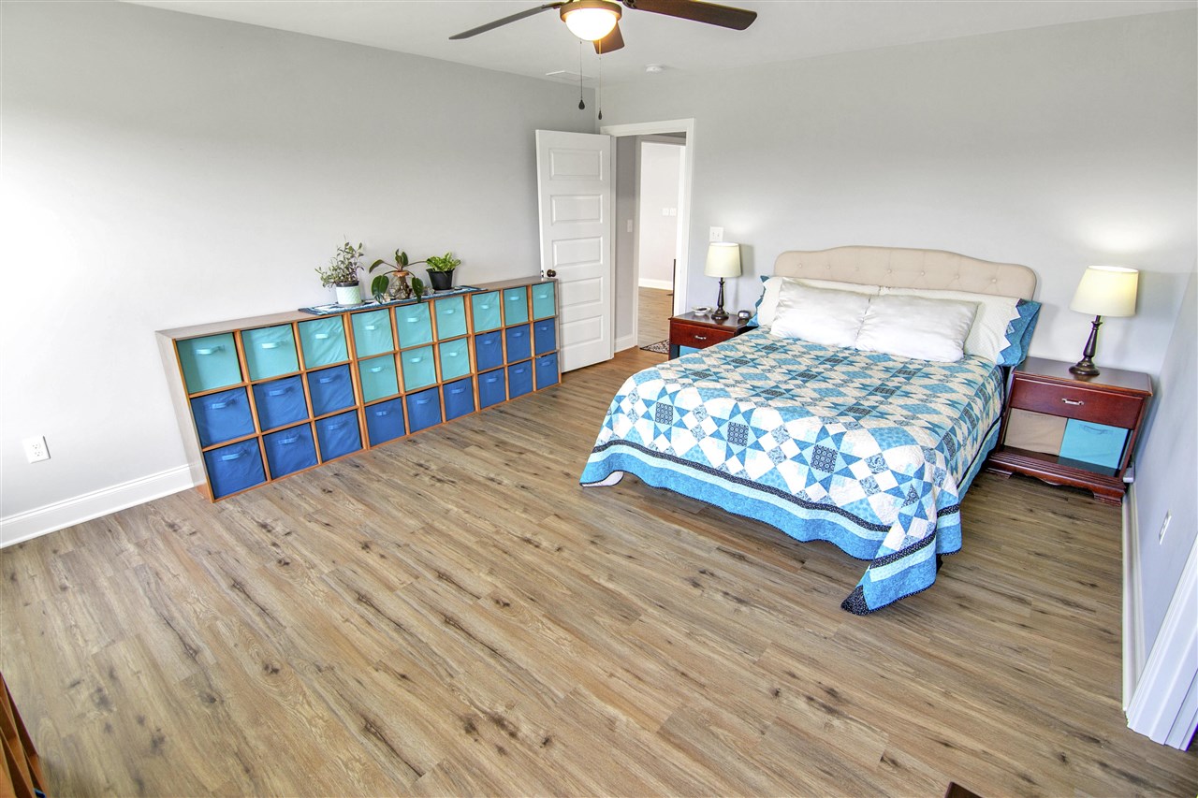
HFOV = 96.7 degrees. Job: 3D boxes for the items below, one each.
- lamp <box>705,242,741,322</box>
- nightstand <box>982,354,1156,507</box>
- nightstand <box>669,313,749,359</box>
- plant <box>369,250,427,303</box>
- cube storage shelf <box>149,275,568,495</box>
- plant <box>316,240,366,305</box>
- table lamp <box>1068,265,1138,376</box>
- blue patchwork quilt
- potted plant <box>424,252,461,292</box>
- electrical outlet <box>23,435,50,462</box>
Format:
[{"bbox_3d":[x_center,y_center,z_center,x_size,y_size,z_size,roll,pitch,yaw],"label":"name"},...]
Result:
[{"bbox_3d":[1.017,-0.966,4.356,0.302,0.598,0.302,17,27,37],"label":"lamp"},{"bbox_3d":[2.795,0.163,3.221,0.609,0.679,0.427,17,27,37],"label":"nightstand"},{"bbox_3d":[0.955,-0.336,4.500,0.599,0.679,0.427,17,27,37],"label":"nightstand"},{"bbox_3d":[-1.401,-0.849,3.710,0.281,0.333,0.333,17,27,37],"label":"plant"},{"bbox_3d":[-1.396,-0.257,3.922,0.328,0.946,2.725,17,27,37],"label":"cube storage shelf"},{"bbox_3d":[-1.678,-0.810,3.471,0.239,0.411,0.270,17,27,37],"label":"plant"},{"bbox_3d":[2.860,-0.450,3.035,0.302,0.598,0.302,17,27,37],"label":"table lamp"},{"bbox_3d":[1.255,0.141,3.206,1.789,0.686,1.955,17,27,37],"label":"blue patchwork quilt"},{"bbox_3d":[-1.178,-0.943,3.995,0.208,0.281,0.229,17,27,37],"label":"potted plant"},{"bbox_3d":[-2.812,0.256,2.661,0.011,0.126,0.077,17,27,37],"label":"electrical outlet"}]

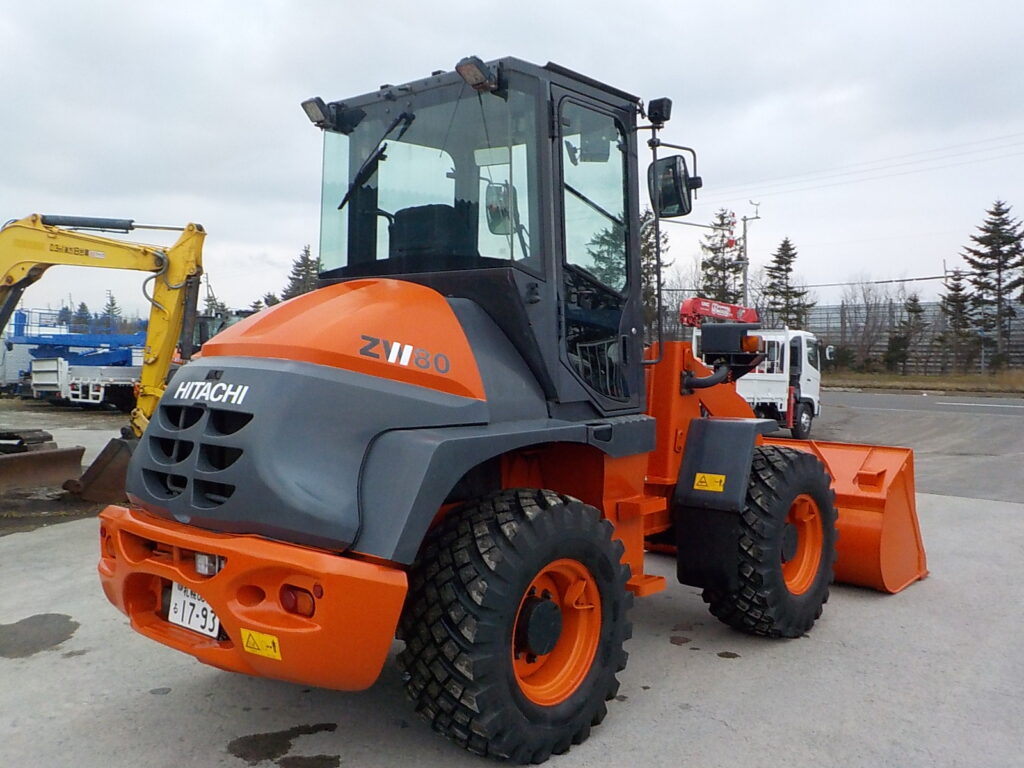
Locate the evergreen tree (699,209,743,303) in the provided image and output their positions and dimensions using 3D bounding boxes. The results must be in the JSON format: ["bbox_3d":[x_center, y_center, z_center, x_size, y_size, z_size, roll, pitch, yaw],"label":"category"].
[{"bbox_3d":[14.111,-5.771,60.136,3.800,12.190,3.800,0,1,0],"label":"evergreen tree"}]

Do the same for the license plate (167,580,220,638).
[{"bbox_3d":[-1.122,0.783,3.134,0.330,0.165,0.010,1,-4,41],"label":"license plate"}]

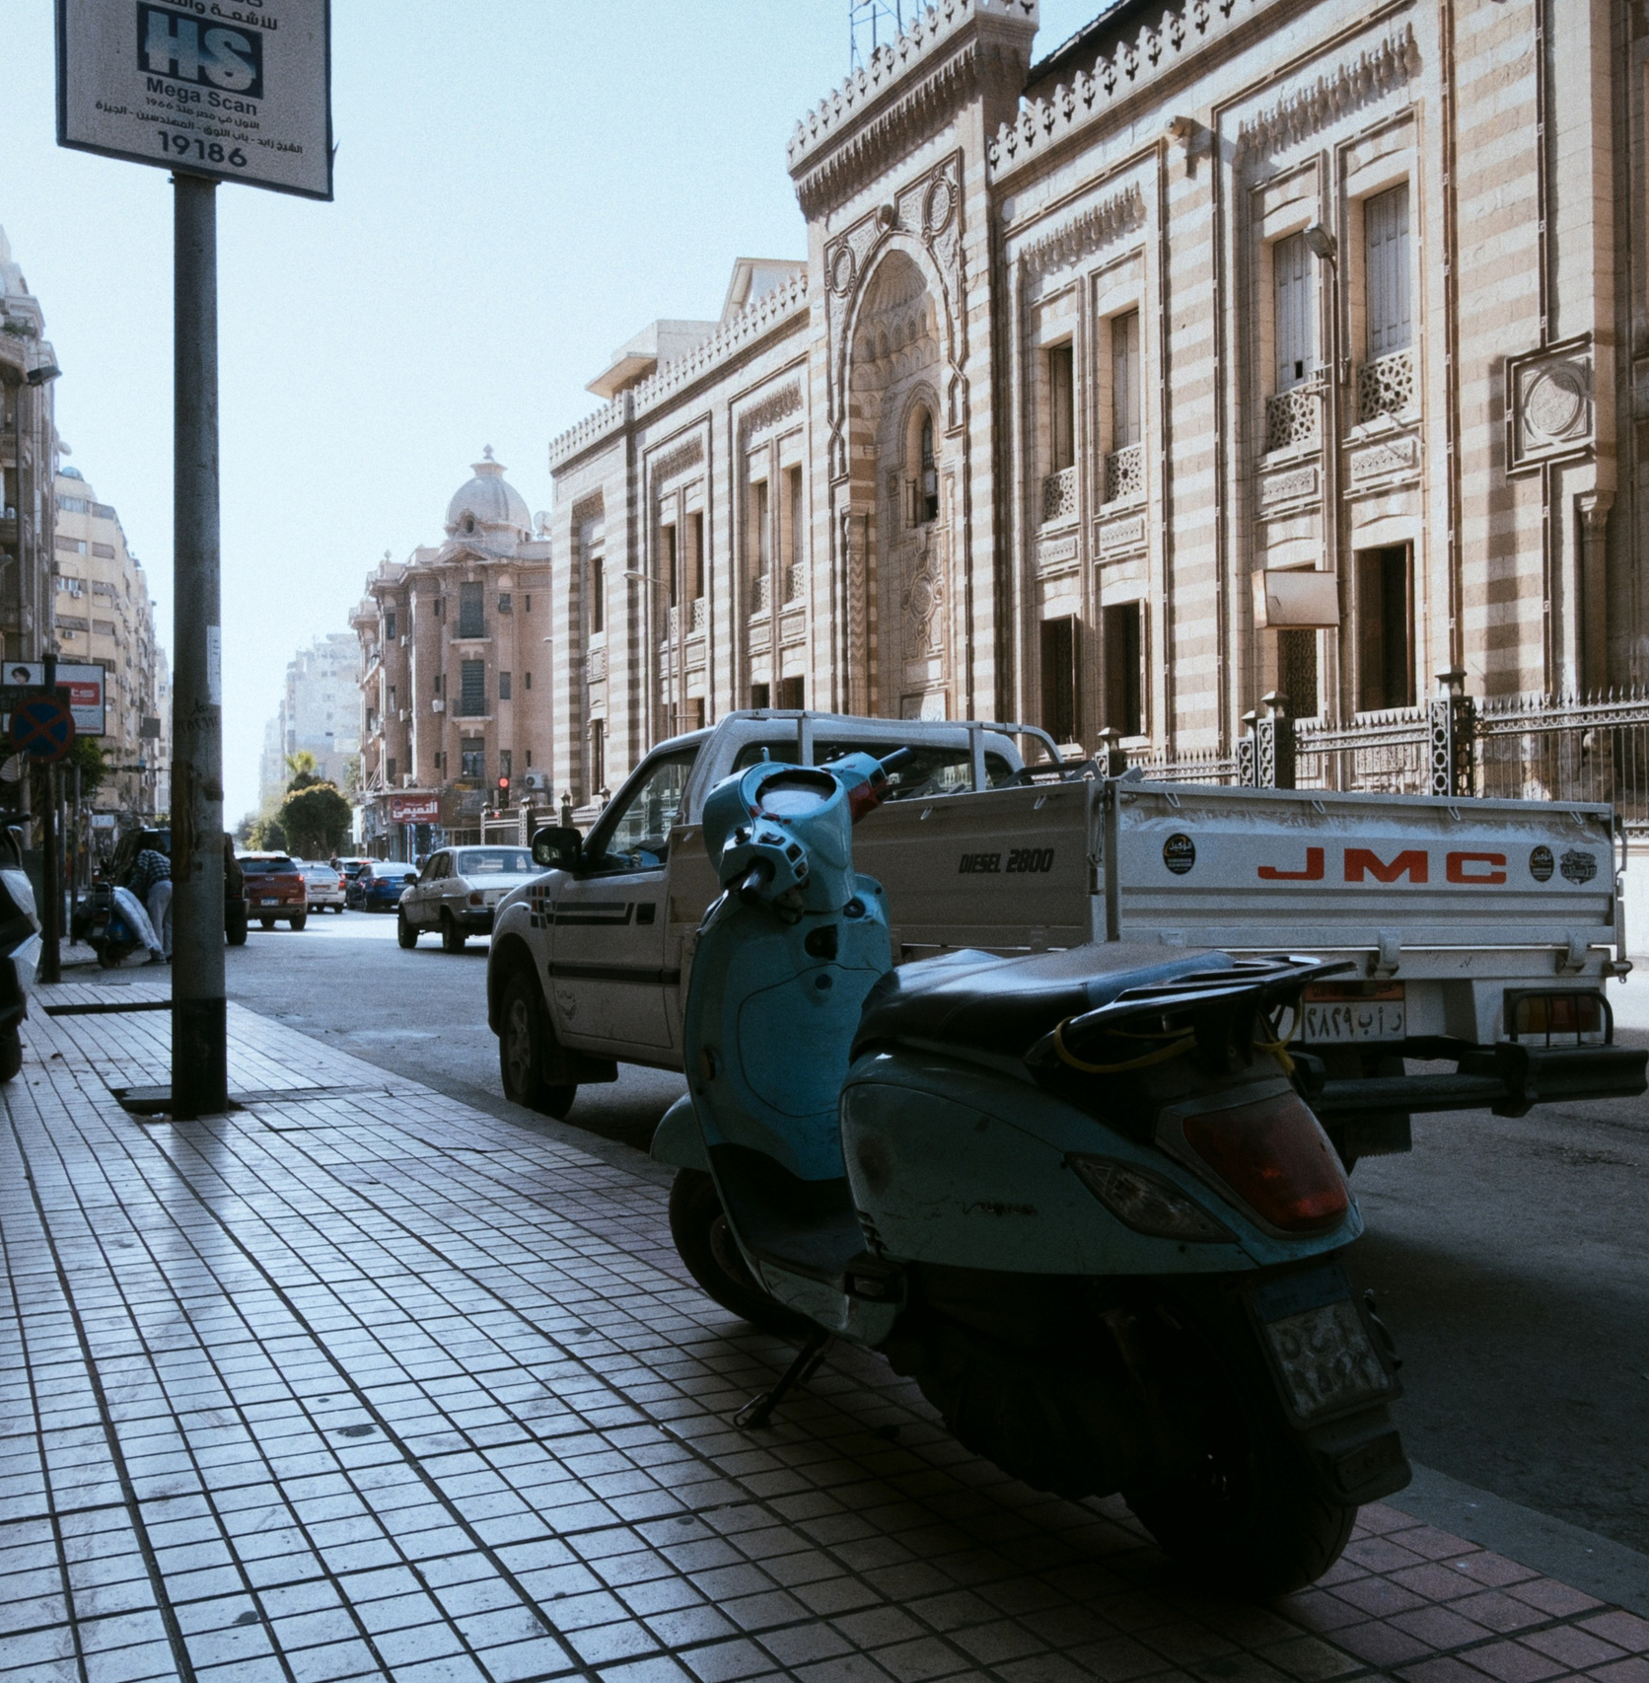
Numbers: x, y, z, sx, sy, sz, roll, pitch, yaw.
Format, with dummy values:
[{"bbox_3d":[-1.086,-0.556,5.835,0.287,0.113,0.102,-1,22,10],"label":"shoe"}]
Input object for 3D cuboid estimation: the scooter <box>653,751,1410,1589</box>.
[{"bbox_3d":[0.178,0.394,2.643,0.700,1.120,1.770,0,-1,-28],"label":"scooter"}]

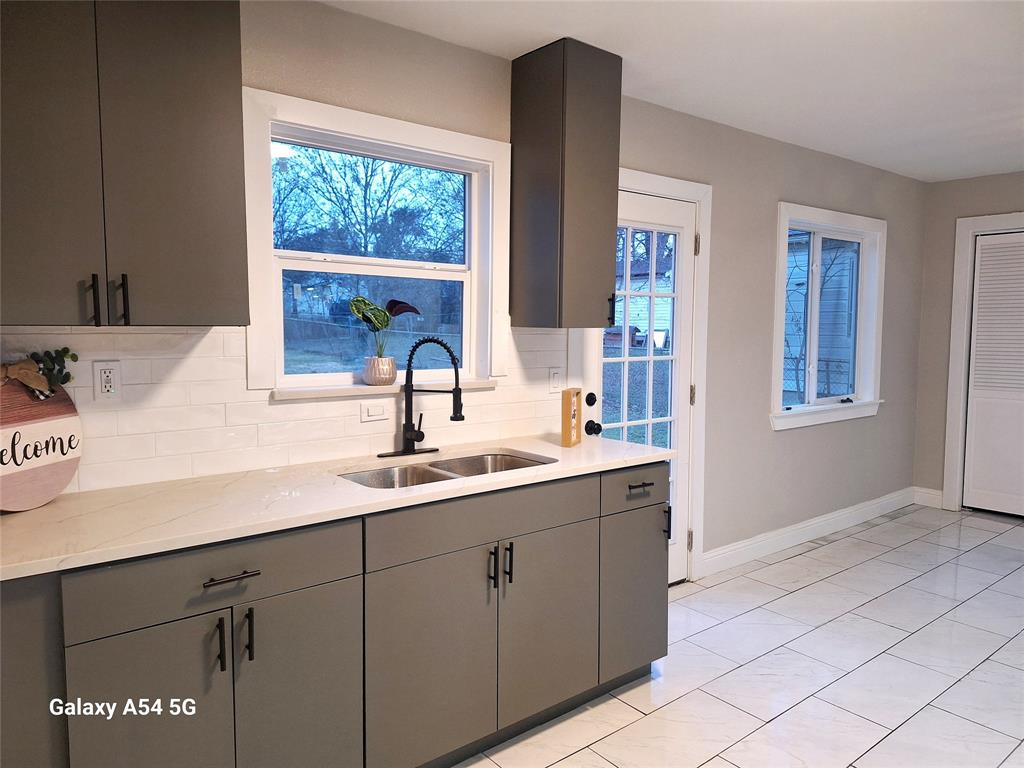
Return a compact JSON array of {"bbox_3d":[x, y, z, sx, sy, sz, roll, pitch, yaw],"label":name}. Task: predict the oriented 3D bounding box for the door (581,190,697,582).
[{"bbox_3d":[0.642,0.086,3.450,0.810,2.035,0.050,-4,6,-37],"label":"door"}]

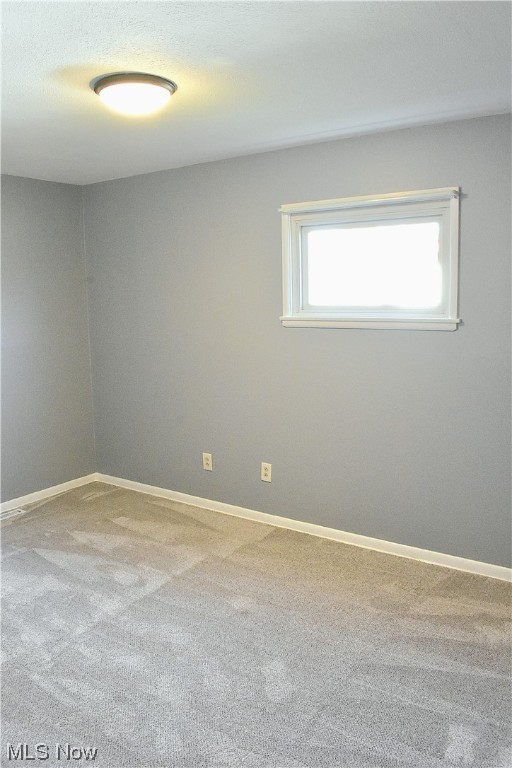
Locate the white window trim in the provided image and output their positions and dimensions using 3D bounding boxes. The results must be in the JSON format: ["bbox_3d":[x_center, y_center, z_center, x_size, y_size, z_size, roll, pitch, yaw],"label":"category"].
[{"bbox_3d":[0.602,-0.672,3.242,1.045,0.722,0.100,5,10,34],"label":"white window trim"}]

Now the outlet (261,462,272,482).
[{"bbox_3d":[0.068,0.584,3.791,0.075,0.120,0.010,5,10,34],"label":"outlet"}]

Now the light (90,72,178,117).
[{"bbox_3d":[-0.492,-1.156,2.345,0.352,0.095,0.352,-1,9,0],"label":"light"}]

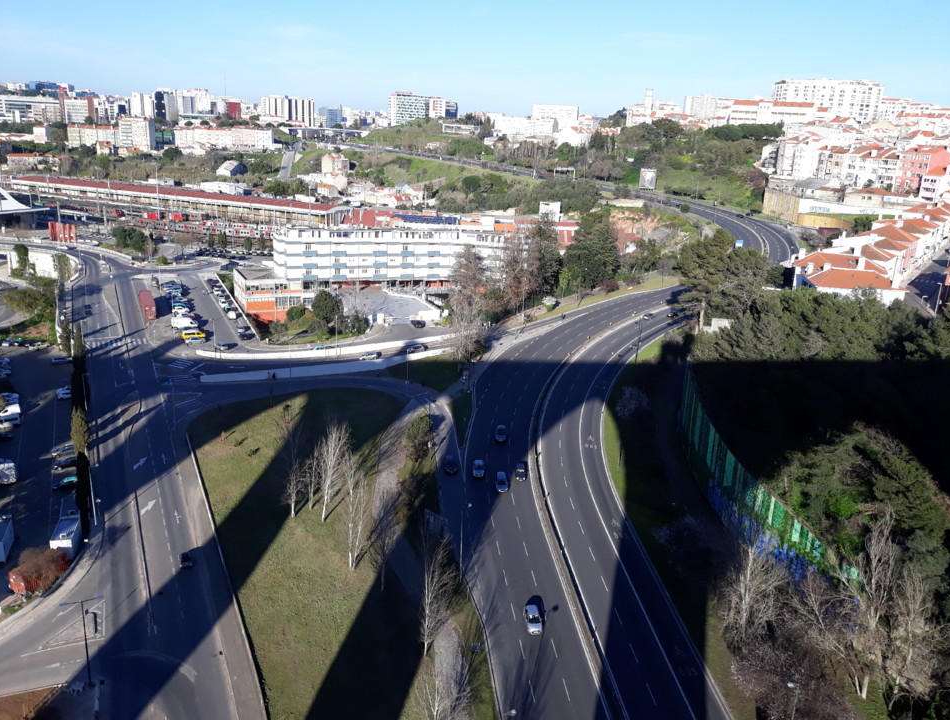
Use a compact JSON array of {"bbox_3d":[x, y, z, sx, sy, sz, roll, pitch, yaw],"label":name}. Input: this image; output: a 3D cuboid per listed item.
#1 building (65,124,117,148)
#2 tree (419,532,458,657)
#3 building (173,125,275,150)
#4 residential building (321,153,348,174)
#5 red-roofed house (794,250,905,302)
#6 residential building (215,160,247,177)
[{"bbox_3d":[-294.930,-173.910,584.140,38.000,16.510,12.000,2,16,0],"label":"building"},{"bbox_3d":[-3.820,24.550,78.350,3.860,14.500,3.860,2,16,0],"label":"tree"},{"bbox_3d":[-195.692,-174.623,588.000,73.000,17.000,12.000,-1,18,-11],"label":"building"},{"bbox_3d":[-84.490,-118.700,452.610,8.600,12.230,13.000,13,19,33],"label":"residential building"},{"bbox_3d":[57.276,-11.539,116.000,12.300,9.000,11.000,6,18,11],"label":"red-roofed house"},{"bbox_3d":[-142.180,-111.140,437.590,10.000,8.320,16.000,8,17,17],"label":"residential building"}]

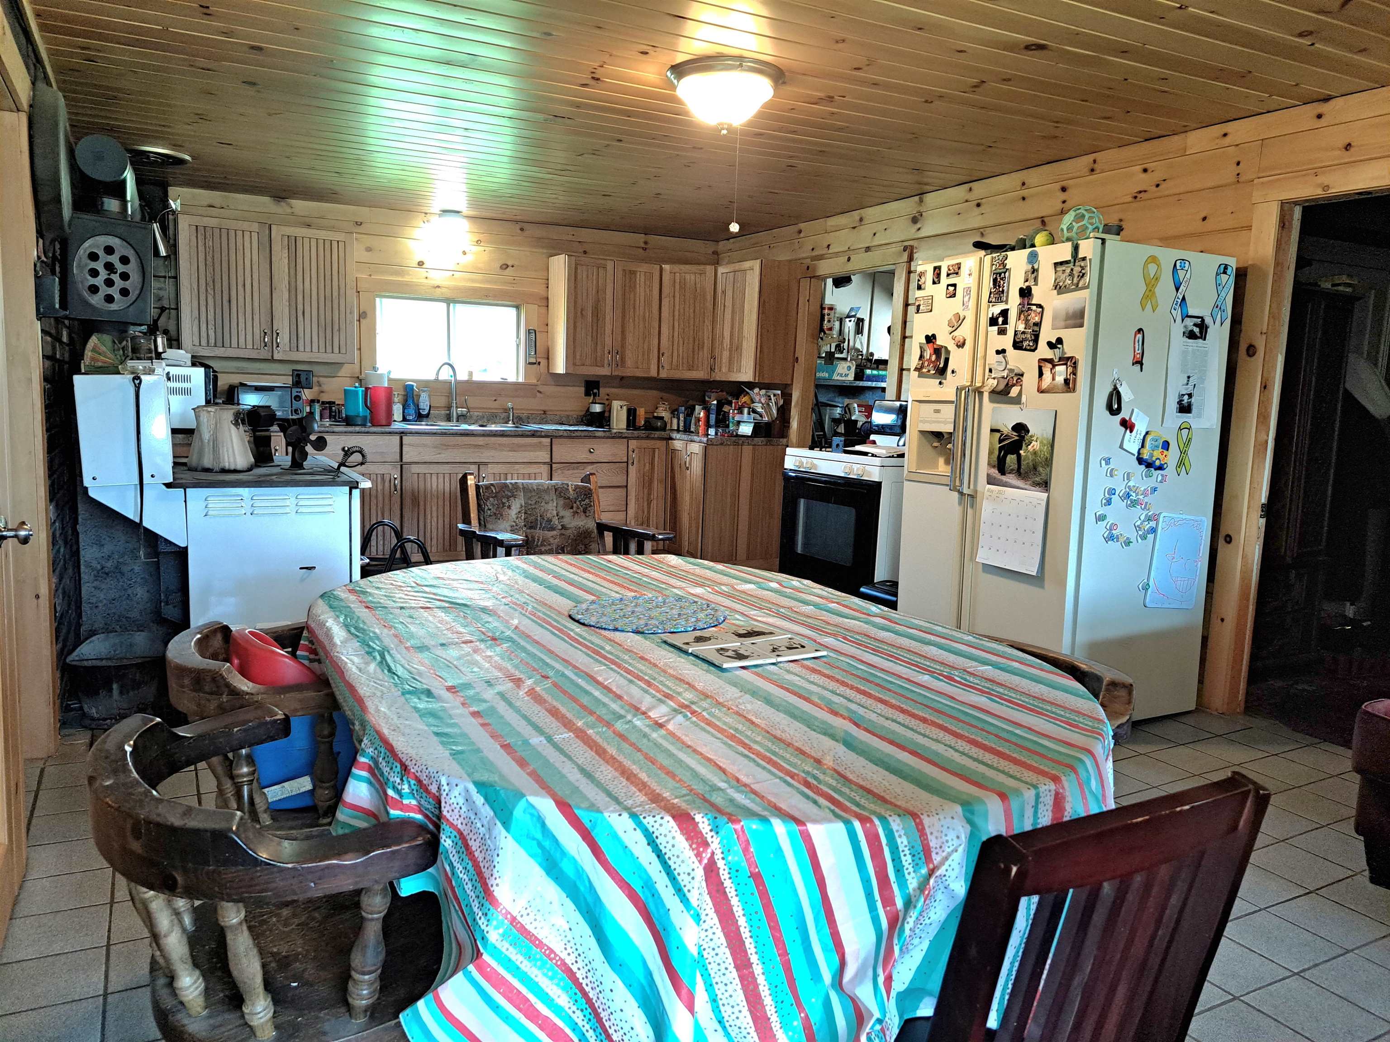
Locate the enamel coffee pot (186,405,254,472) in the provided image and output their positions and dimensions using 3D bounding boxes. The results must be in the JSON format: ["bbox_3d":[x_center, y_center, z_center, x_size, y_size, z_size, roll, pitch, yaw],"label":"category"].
[{"bbox_3d":[-1.706,-0.303,3.467,0.225,0.240,0.210,4,8,21],"label":"enamel coffee pot"}]

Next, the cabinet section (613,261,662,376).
[{"bbox_3d":[-0.470,-1.392,6.708,0.343,0.758,0.325,-2,9,-26],"label":"cabinet section"}]

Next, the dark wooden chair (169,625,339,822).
[{"bbox_3d":[-0.783,0.552,1.922,0.510,0.720,0.590,-2,9,-27],"label":"dark wooden chair"}]

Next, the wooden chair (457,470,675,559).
[{"bbox_3d":[-0.450,0.302,3.270,0.600,0.890,0.620,-2,8,-30],"label":"wooden chair"}]

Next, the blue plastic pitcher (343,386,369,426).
[{"bbox_3d":[-1.972,-0.677,5.631,0.150,0.235,0.135,-2,9,-27],"label":"blue plastic pitcher"}]

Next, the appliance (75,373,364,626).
[{"bbox_3d":[-1.683,0.084,3.489,0.790,1.190,1.100,-2,9,-27],"label":"appliance"}]

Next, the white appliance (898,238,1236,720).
[{"bbox_3d":[1.460,-0.158,3.935,0.775,1.750,0.900,-2,8,-28],"label":"white appliance"}]

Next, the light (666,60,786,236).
[{"bbox_3d":[0.102,-1.299,3.432,0.420,0.570,0.420,2,7,0],"label":"light"}]

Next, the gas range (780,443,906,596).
[{"bbox_3d":[0.926,0.099,4.761,0.680,0.950,0.770,-2,9,-27],"label":"gas range"}]

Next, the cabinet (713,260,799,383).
[{"bbox_3d":[0.405,-1.297,6.358,0.310,0.770,0.430,-2,8,-30],"label":"cabinet"}]

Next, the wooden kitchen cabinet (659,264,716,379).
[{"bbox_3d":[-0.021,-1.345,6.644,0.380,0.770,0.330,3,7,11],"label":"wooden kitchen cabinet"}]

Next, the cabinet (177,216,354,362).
[{"bbox_3d":[-2.458,-1.299,5.580,0.910,0.770,0.310,-1,8,-26],"label":"cabinet"}]

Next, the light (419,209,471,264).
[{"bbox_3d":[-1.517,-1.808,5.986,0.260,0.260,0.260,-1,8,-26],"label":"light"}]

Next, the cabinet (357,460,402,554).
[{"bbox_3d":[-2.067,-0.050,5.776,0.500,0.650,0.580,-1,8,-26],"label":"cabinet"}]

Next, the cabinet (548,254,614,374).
[{"bbox_3d":[-0.750,-1.342,6.417,0.345,0.770,0.310,-1,8,-26],"label":"cabinet"}]

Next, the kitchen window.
[{"bbox_3d":[-1.570,-1.167,6.229,0.960,0.540,0.100,-2,9,-27],"label":"kitchen window"}]

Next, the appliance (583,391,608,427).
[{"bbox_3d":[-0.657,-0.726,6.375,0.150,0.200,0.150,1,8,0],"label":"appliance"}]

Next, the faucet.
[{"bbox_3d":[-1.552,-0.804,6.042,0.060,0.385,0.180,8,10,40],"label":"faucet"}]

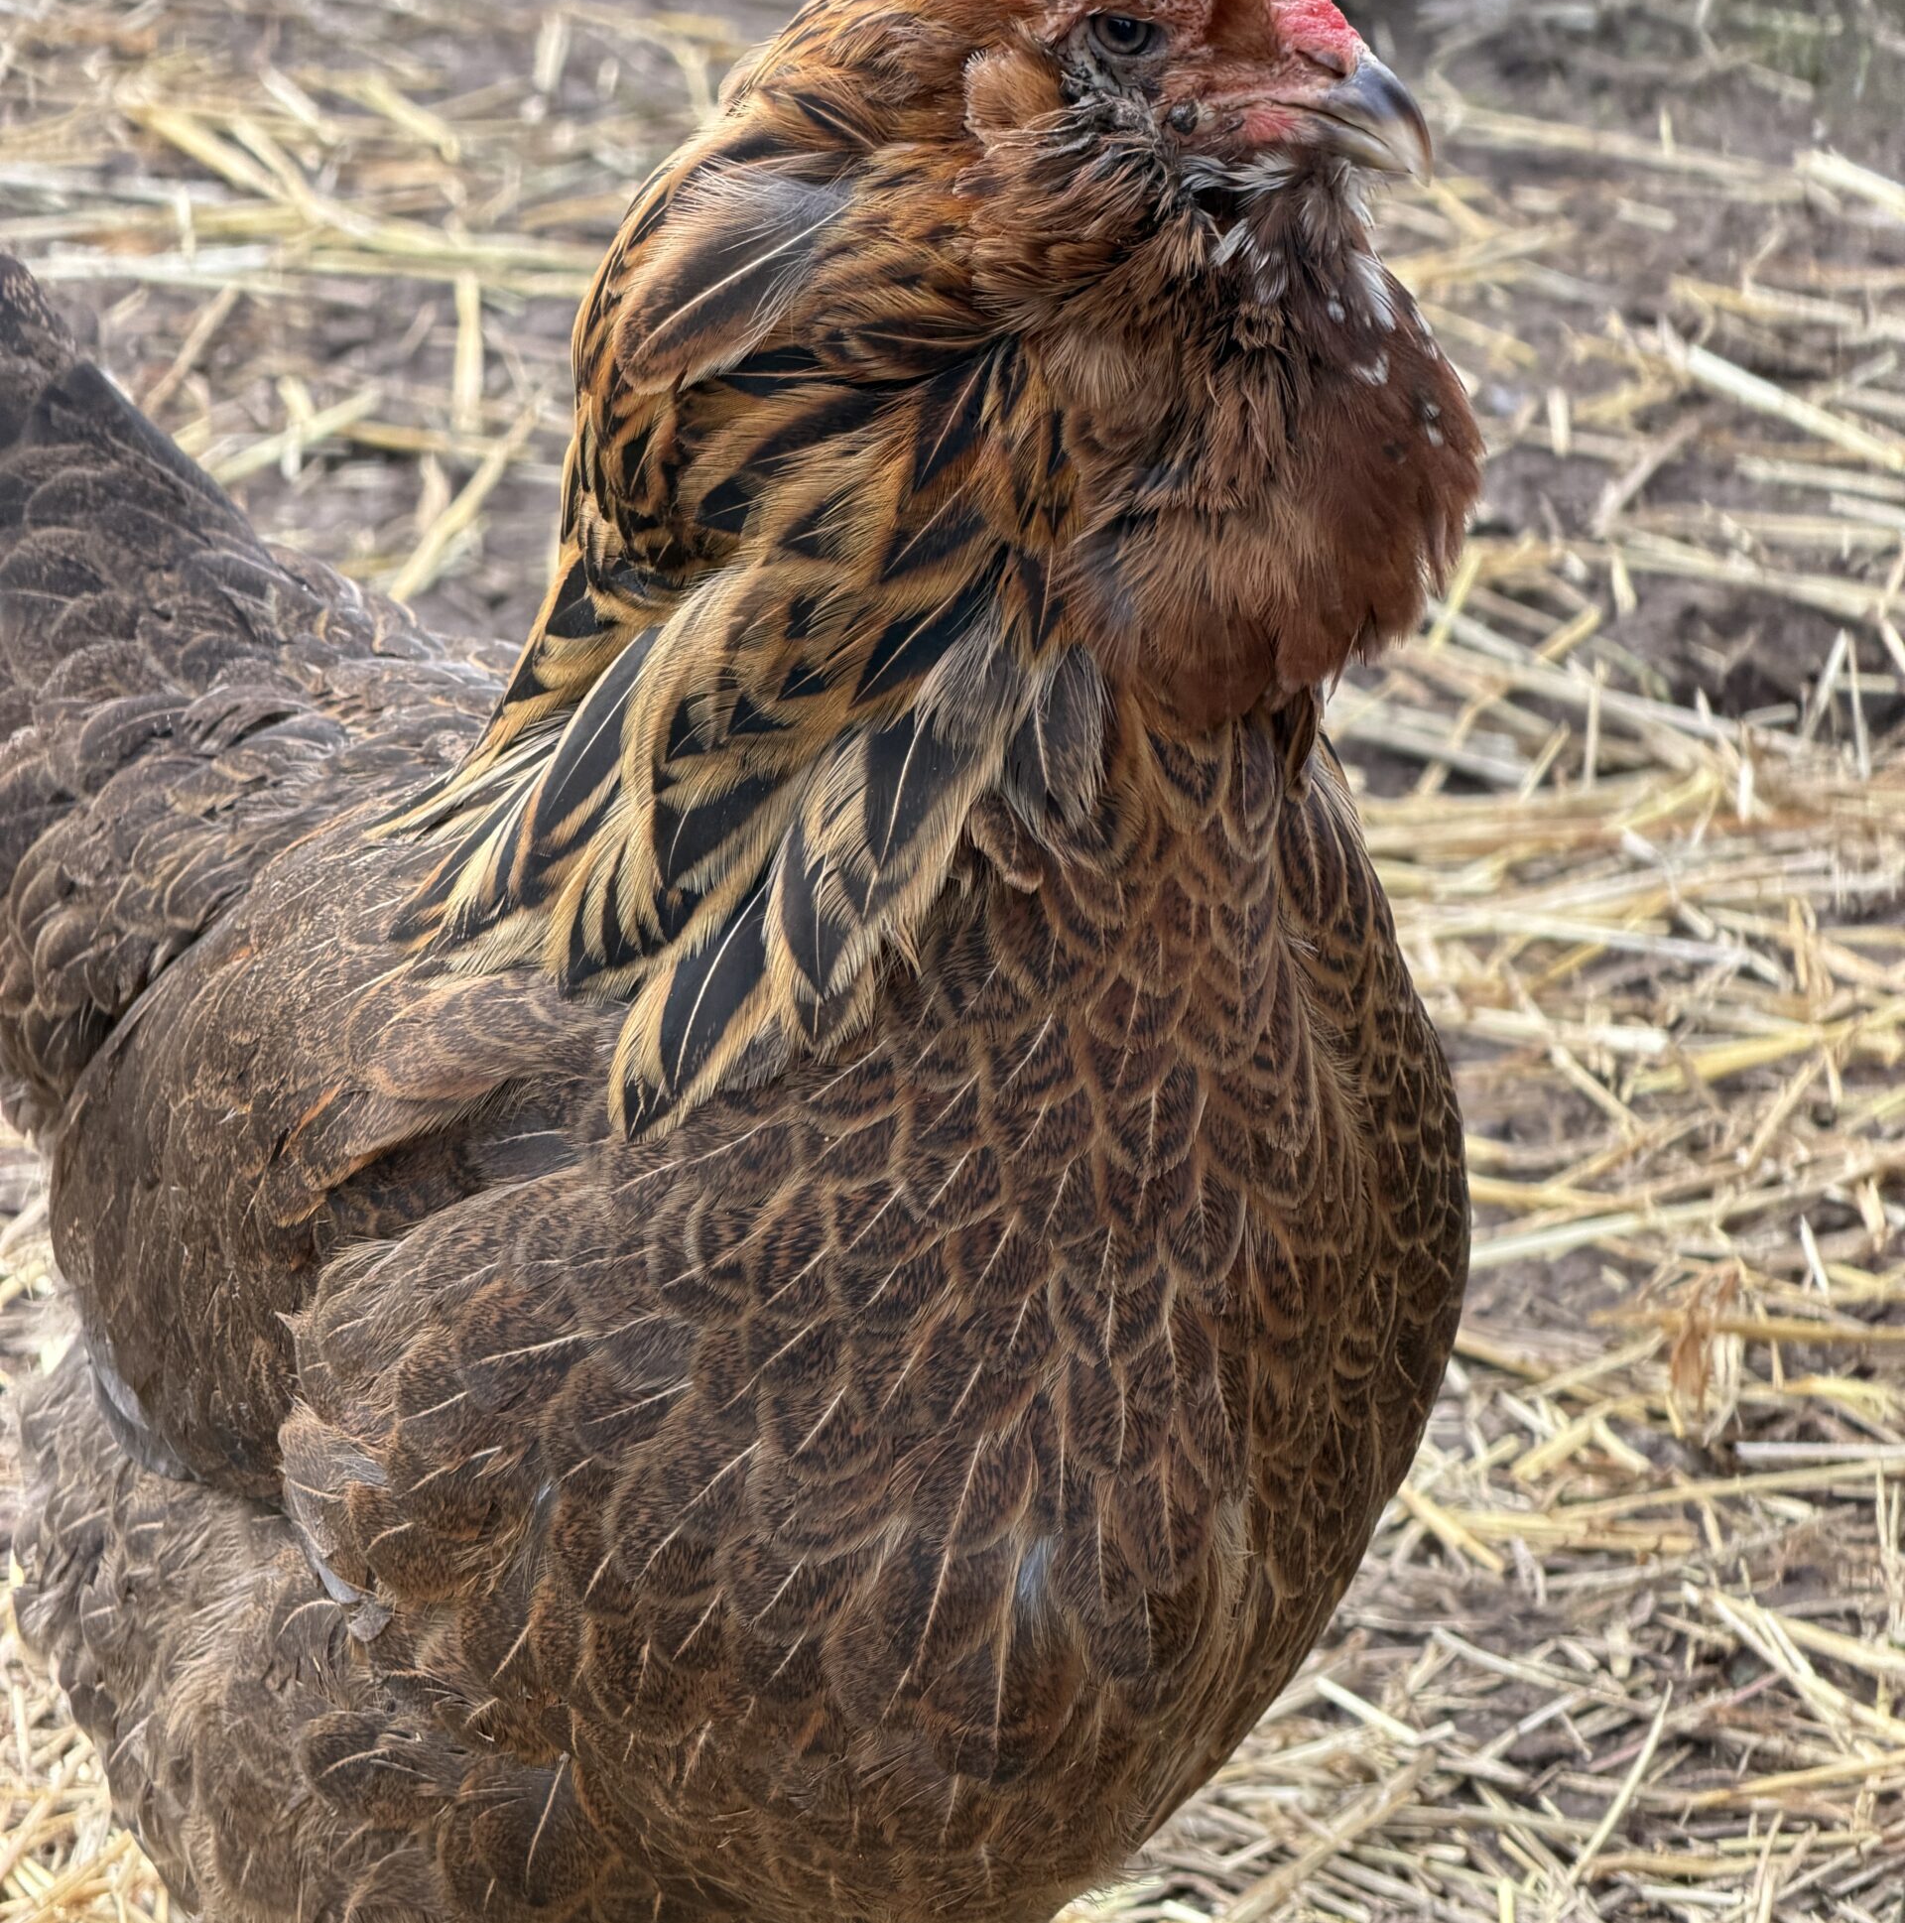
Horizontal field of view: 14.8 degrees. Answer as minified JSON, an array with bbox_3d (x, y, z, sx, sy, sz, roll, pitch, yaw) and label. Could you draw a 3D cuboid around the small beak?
[{"bbox_3d":[0.063,-0.126,1.100,0.018,0.018,0.013,13,25,29],"label":"small beak"}]

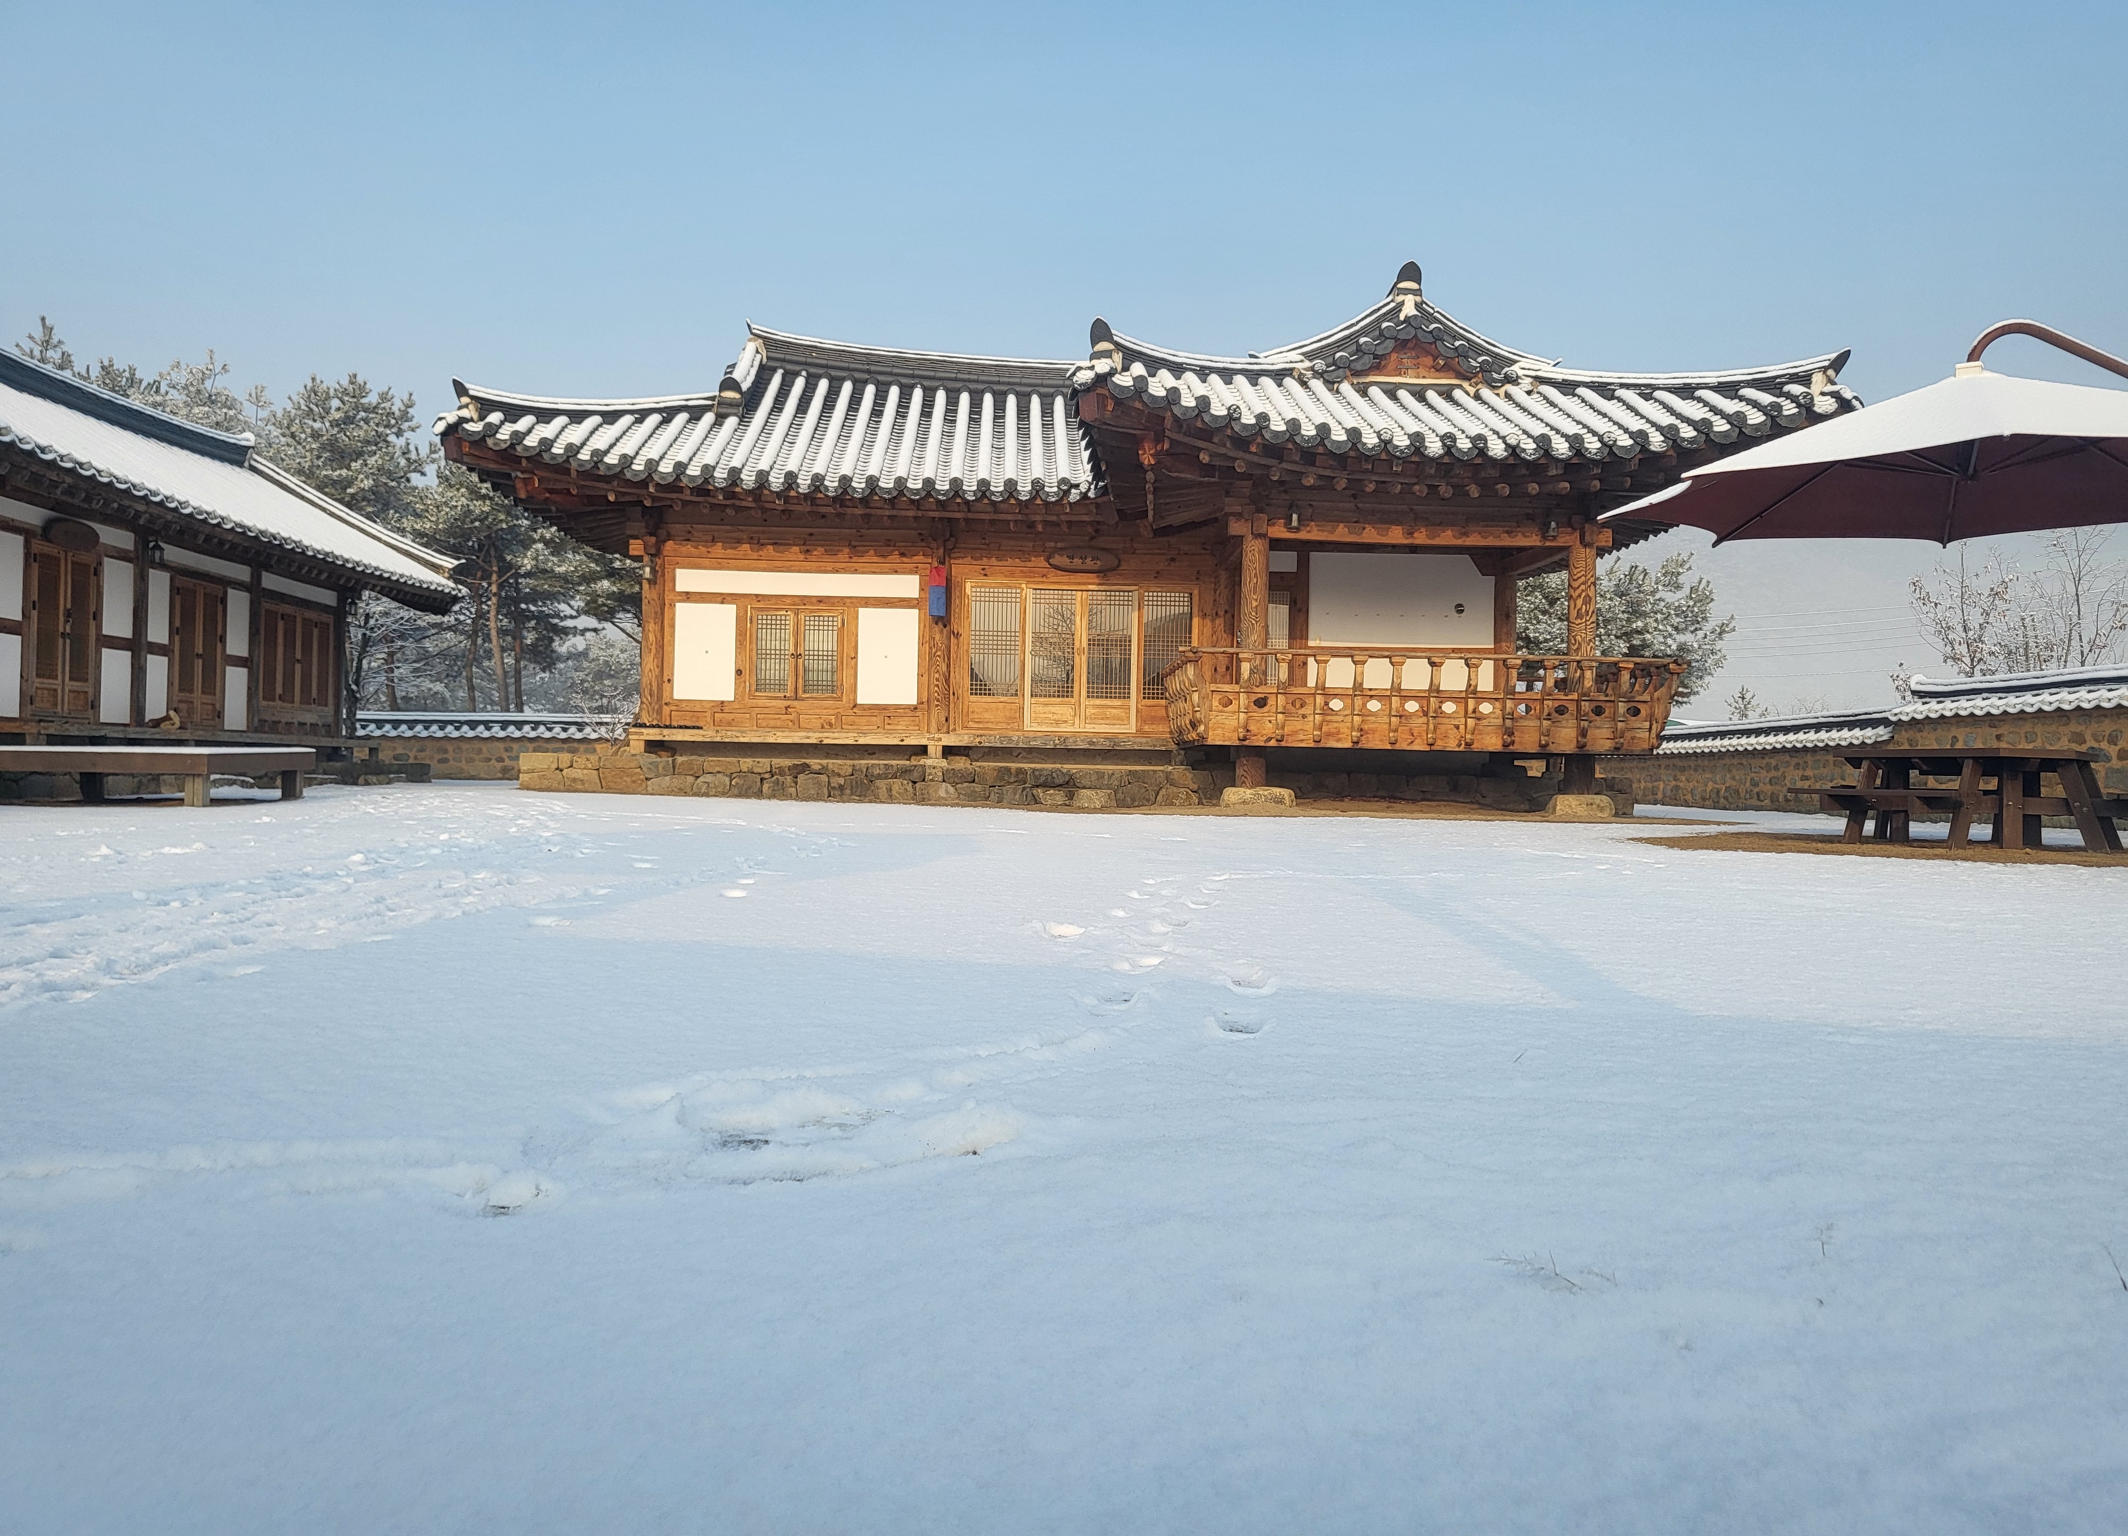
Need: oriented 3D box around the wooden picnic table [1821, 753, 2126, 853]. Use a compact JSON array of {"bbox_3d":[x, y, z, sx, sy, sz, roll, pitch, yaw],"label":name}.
[{"bbox_3d":[7.117,0.243,12.600,1.900,0.750,1.950,1,0,-35],"label":"wooden picnic table"}]

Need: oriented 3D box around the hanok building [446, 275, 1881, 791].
[{"bbox_3d":[0.029,-2.747,21.045,14.300,6.500,12.400,1,0,-3],"label":"hanok building"}]

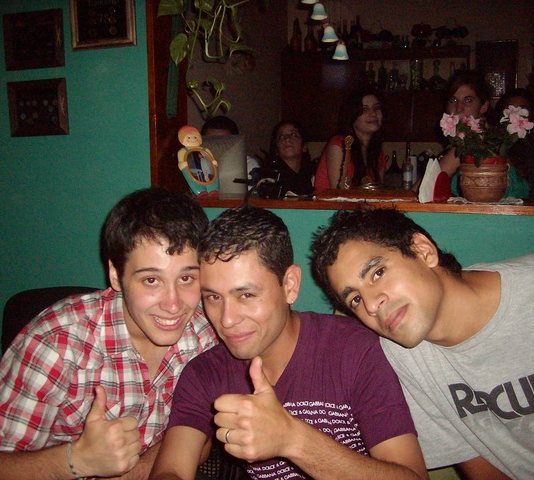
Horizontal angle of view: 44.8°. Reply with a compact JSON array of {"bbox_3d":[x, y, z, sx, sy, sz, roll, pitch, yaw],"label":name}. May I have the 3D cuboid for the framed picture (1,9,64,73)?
[{"bbox_3d":[-1.067,-0.914,2.966,0.317,0.251,0.025,2,8,21],"label":"framed picture"}]

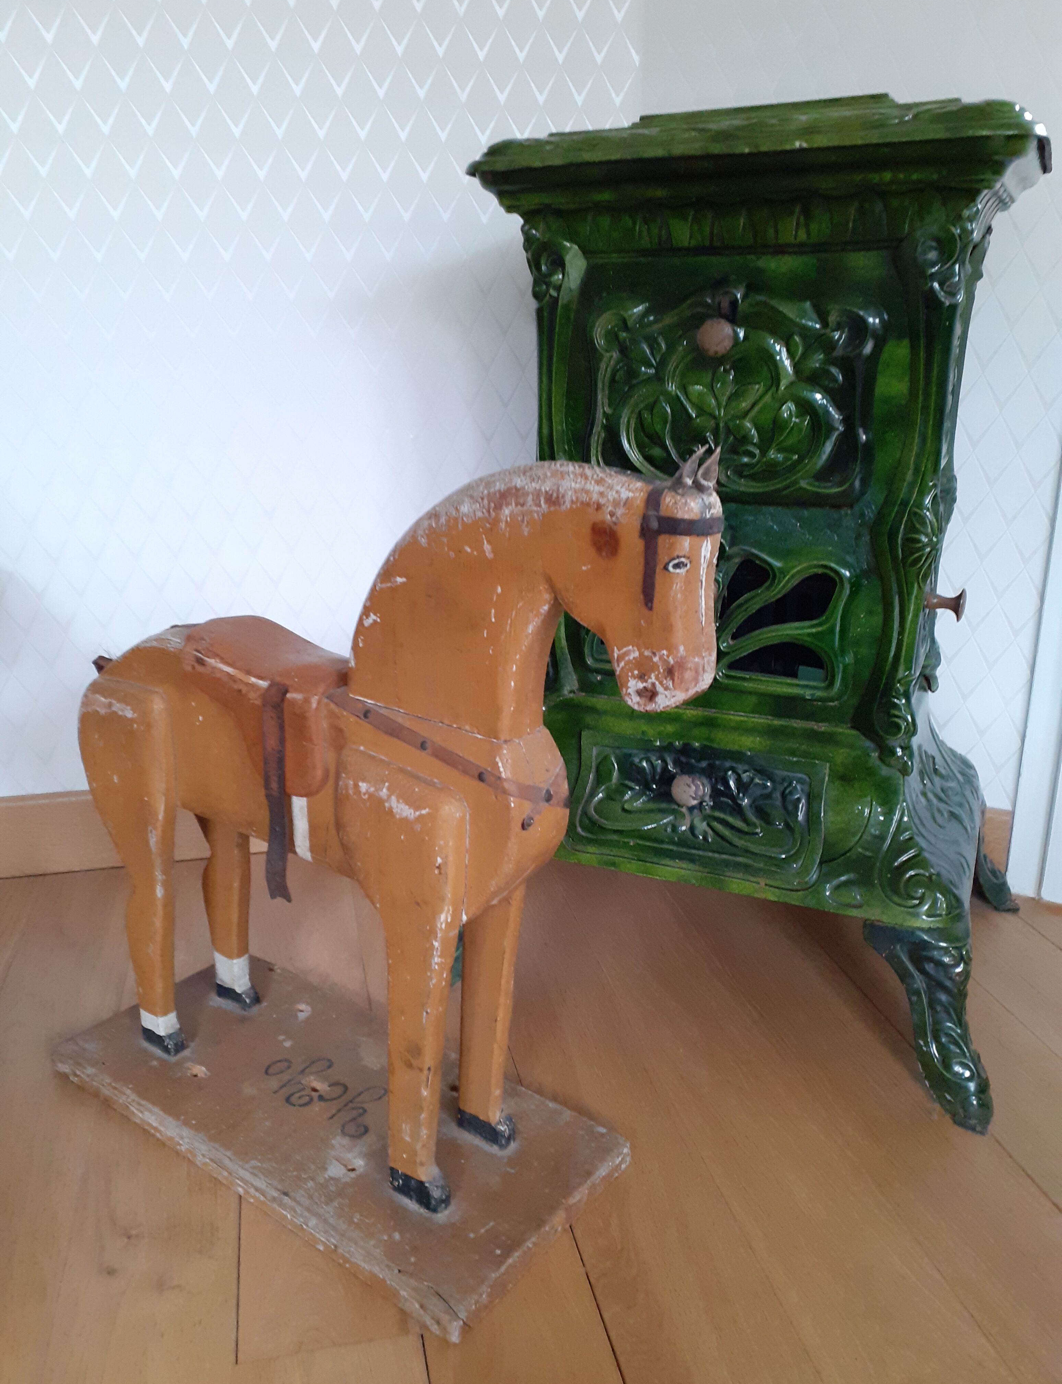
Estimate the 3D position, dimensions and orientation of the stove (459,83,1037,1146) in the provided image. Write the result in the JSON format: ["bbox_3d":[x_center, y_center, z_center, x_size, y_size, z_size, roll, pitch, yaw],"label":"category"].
[{"bbox_3d":[0.242,-0.105,1.127,0.560,0.840,0.431,8,21,23],"label":"stove"}]

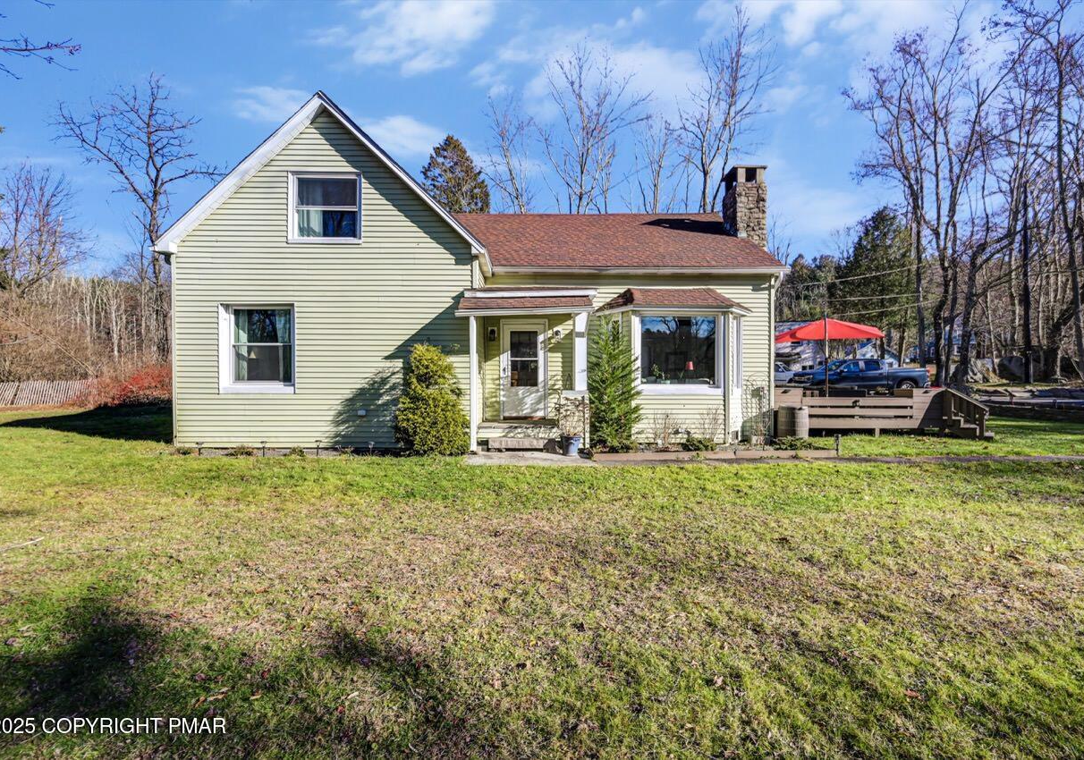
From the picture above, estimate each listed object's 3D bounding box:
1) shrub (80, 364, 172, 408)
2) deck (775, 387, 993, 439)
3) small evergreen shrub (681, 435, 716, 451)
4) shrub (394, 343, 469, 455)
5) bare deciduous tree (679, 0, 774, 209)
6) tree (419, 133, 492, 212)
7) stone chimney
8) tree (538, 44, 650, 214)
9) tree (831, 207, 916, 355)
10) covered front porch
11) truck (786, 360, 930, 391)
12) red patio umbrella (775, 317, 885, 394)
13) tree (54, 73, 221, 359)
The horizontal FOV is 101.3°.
[{"bbox_3d":[-16.900,0.240,18.300,3.200,1.800,2.200,0,1,-1],"label":"shrub"},{"bbox_3d":[7.750,0.770,11.750,5.300,1.150,3.000,0,0,0],"label":"deck"},{"bbox_3d":[3.090,1.245,8.750,0.640,0.320,0.520,0,1,-1],"label":"small evergreen shrub"},{"bbox_3d":[-1.920,0.335,7.750,1.250,1.930,1.200,0,0,0],"label":"shrub"},{"bbox_3d":[11.100,-11.000,27.000,6.200,23.400,6.200,0,0,0],"label":"bare deciduous tree"},{"bbox_3d":[-5.100,-6.600,26.000,5.600,14.800,5.600,0,0,0],"label":"tree"},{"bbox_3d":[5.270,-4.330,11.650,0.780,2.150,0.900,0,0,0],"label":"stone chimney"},{"bbox_3d":[2.940,-9.000,25.000,6.200,19.700,6.000,0,1,-1],"label":"tree"},{"bbox_3d":[25.880,-7.600,35.000,5.600,12.000,5.600,0,1,-1],"label":"tree"},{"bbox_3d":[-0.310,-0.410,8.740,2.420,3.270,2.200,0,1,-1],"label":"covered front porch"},{"bbox_3d":[16.500,-0.100,23.300,5.850,1.920,2.050,0,0,0],"label":"truck"},{"bbox_3d":[7.550,-0.390,11.800,2.650,2.620,2.650,0,1,-1],"label":"red patio umbrella"},{"bbox_3d":[-21.980,-7.900,24.200,9.000,17.600,8.500,0,0,0],"label":"tree"}]

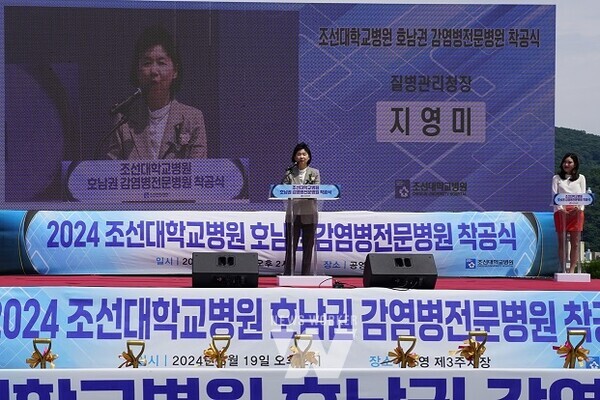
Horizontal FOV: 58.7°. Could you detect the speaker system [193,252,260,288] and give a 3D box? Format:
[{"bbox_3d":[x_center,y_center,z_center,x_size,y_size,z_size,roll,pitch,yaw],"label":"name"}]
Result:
[{"bbox_3d":[-0.820,0.775,5.970,0.730,0.400,0.440,0,-1,-3],"label":"speaker system"}]

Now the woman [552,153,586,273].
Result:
[{"bbox_3d":[3.510,0.200,6.950,0.450,1.640,0.340,0,-1,21],"label":"woman"}]

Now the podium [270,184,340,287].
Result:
[{"bbox_3d":[0.060,0.400,6.020,0.770,1.150,0.450,0,-1,0],"label":"podium"}]

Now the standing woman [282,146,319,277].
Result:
[{"bbox_3d":[0.020,0.140,6.400,0.470,1.640,0.360,0,-1,0],"label":"standing woman"}]

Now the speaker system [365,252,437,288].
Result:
[{"bbox_3d":[1.120,0.785,5.970,0.740,0.400,0.440,0,-1,0],"label":"speaker system"}]

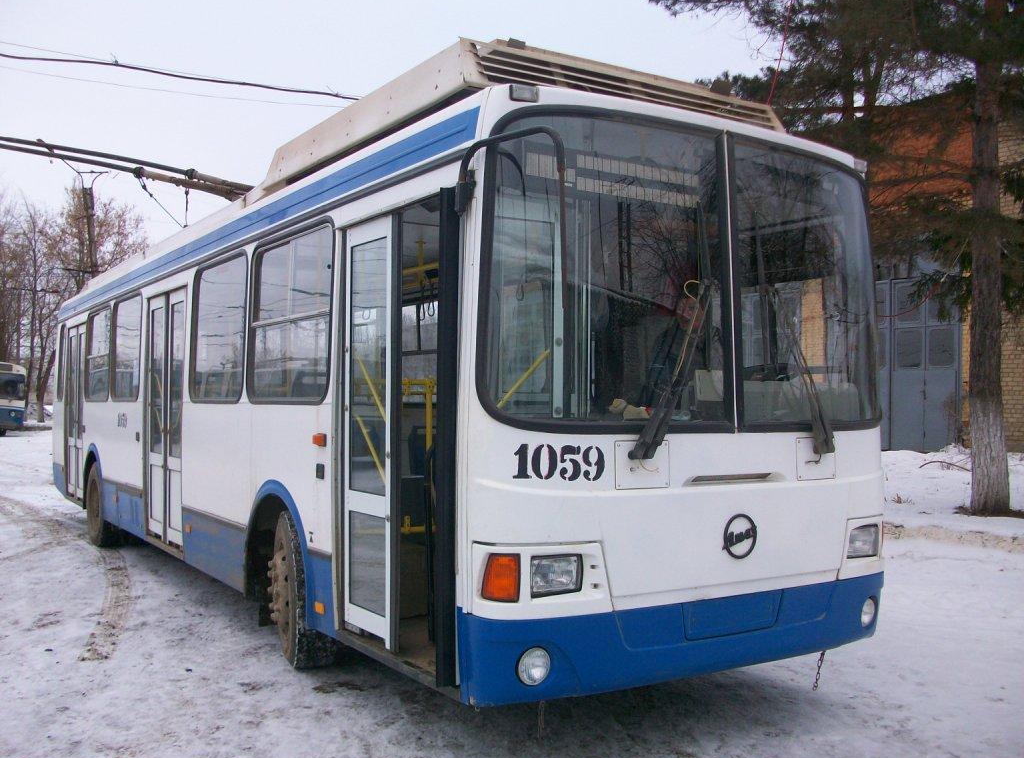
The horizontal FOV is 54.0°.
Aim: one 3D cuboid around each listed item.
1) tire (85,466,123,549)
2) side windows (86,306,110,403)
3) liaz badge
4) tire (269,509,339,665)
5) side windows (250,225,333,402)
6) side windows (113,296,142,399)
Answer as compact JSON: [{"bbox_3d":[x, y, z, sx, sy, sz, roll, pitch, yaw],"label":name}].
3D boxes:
[{"bbox_3d":[-4.451,1.350,11.099,0.300,0.940,0.940,2,-2,-33],"label":"tire"},{"bbox_3d":[-4.551,-0.256,11.080,0.055,1.030,1.400,3,-3,-33],"label":"side windows"},{"bbox_3d":[1.033,0.712,4.548,0.215,0.208,0.020,2,-2,-33],"label":"liaz badge"},{"bbox_3d":[-1.262,1.260,6.128,0.290,0.940,0.940,1,-2,-20],"label":"tire"},{"bbox_3d":[-1.340,-0.361,6.056,0.055,1.030,1.400,3,-3,-33],"label":"side windows"},{"bbox_3d":[-3.765,-0.282,9.846,0.055,1.030,1.380,3,-3,-33],"label":"side windows"}]

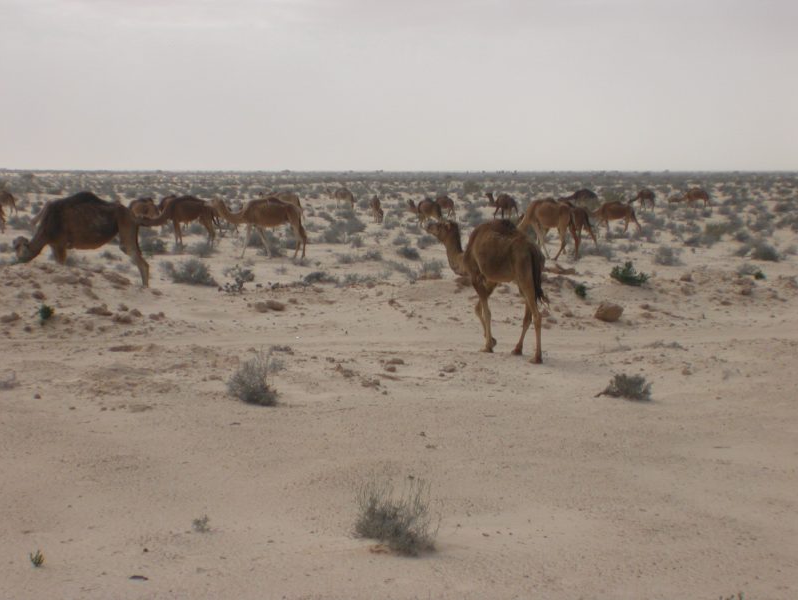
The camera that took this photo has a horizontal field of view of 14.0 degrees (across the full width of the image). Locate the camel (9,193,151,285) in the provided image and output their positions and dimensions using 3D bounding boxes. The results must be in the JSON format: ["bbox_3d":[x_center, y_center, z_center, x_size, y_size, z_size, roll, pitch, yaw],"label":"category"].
[{"bbox_3d":[-6.646,-1.283,68.000,2.880,2.003,0.800,0,2,7],"label":"camel"}]

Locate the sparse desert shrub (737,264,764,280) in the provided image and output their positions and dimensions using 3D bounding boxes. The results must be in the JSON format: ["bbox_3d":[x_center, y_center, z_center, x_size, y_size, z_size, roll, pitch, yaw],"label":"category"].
[{"bbox_3d":[7.605,-0.593,70.300,0.601,0.327,0.541,0,2,0],"label":"sparse desert shrub"}]

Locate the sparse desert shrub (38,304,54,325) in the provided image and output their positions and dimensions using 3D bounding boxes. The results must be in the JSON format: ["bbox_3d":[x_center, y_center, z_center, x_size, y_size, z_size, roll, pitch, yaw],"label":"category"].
[{"bbox_3d":[-6.066,0.253,56.000,0.258,0.352,0.250,0,2,0],"label":"sparse desert shrub"}]

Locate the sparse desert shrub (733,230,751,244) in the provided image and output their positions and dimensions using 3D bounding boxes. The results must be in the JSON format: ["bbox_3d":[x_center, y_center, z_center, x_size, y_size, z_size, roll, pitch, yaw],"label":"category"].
[{"bbox_3d":[14.969,-2.724,142.000,0.780,0.580,0.700,0,2,0],"label":"sparse desert shrub"}]

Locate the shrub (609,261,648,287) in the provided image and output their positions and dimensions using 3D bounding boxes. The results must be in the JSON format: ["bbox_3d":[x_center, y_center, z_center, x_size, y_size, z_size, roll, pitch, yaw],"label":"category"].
[{"bbox_3d":[5.033,-0.577,71.000,0.850,0.567,0.750,0,2,0],"label":"shrub"}]

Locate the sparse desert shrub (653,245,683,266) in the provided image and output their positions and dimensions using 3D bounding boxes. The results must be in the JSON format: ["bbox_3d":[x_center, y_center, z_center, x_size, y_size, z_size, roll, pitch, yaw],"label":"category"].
[{"bbox_3d":[7.940,-1.311,96.000,0.880,0.630,0.800,0,2,0],"label":"sparse desert shrub"}]

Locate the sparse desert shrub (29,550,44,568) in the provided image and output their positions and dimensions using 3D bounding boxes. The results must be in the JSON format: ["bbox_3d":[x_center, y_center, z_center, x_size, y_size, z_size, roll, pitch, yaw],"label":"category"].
[{"bbox_3d":[-2.403,1.720,21.600,0.093,0.118,0.090,0,2,0],"label":"sparse desert shrub"}]

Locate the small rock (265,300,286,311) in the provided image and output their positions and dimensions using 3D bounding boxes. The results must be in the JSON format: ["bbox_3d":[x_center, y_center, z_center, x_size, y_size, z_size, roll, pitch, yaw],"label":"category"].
[{"bbox_3d":[-2.172,0.097,57.300,0.350,0.157,0.262,0,2,0],"label":"small rock"}]

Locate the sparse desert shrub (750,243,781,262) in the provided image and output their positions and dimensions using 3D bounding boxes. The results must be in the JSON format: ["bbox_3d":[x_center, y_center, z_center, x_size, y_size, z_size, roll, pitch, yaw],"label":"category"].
[{"bbox_3d":[11.135,-1.443,99.000,0.851,0.608,0.800,0,2,0],"label":"sparse desert shrub"}]

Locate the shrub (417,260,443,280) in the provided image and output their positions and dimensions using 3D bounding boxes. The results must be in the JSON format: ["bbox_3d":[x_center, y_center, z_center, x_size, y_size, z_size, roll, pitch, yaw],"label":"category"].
[{"bbox_3d":[0.699,-0.655,72.300,0.574,0.420,0.517,0,2,0],"label":"shrub"}]

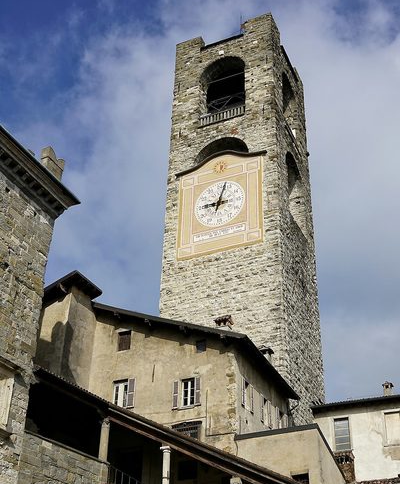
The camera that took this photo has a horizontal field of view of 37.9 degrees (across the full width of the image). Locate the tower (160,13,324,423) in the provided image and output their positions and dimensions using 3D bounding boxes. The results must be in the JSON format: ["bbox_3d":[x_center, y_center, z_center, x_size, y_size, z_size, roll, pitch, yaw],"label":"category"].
[{"bbox_3d":[4.624,-0.112,61.045,11.925,48.120,12.285,-11,-29,23],"label":"tower"}]

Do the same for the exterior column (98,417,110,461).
[{"bbox_3d":[-3.719,7.642,22.585,0.330,1.614,0.330,1,-26,1],"label":"exterior column"}]

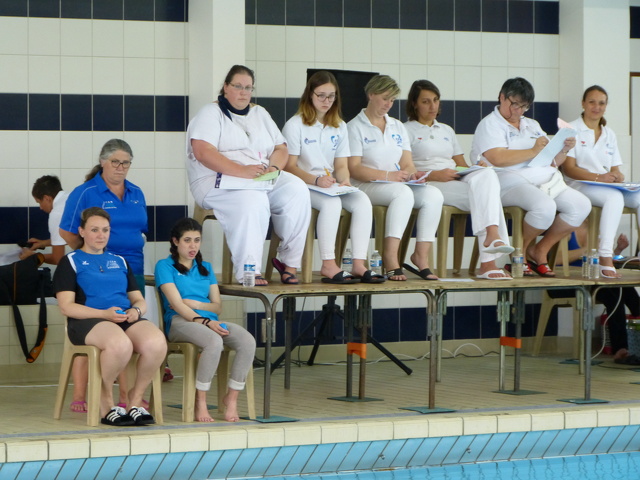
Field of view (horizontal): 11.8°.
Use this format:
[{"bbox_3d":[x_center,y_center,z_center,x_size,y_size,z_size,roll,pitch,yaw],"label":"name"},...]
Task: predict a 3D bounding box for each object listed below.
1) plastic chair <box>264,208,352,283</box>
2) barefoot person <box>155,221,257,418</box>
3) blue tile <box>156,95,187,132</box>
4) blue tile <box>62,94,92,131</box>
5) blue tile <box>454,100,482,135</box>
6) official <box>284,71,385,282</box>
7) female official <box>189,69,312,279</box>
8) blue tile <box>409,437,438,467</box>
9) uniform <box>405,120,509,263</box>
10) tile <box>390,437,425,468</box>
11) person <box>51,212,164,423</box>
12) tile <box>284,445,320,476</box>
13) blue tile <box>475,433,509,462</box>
[{"bbox_3d":[-0.034,-0.165,18.186,0.450,0.820,0.530,-1,2,-35],"label":"plastic chair"},{"bbox_3d":[-0.676,0.446,17.468,0.450,1.130,0.610,-1,2,-35],"label":"barefoot person"},{"bbox_3d":[-1.023,-0.863,21.159,0.245,0.245,0.012,-1,2,-35],"label":"blue tile"},{"bbox_3d":[-1.681,-0.880,21.343,0.252,0.254,0.010,-1,2,-34],"label":"blue tile"},{"bbox_3d":[1.094,-0.911,22.944,0.247,0.250,0.010,-1,2,-34],"label":"blue tile"},{"bbox_3d":[0.101,-0.378,18.129,0.460,1.250,0.620,-1,2,-35],"label":"official"},{"bbox_3d":[-0.389,-0.382,17.834,0.630,1.270,0.700,-1,2,-35],"label":"female official"},{"bbox_3d":[0.602,1.221,17.730,0.122,0.245,0.012,-1,47,-35],"label":"blue tile"},{"bbox_3d":[0.893,-0.322,20.200,0.460,0.930,0.640,-1,2,-33],"label":"uniform"},{"bbox_3d":[0.505,1.224,17.808,0.122,0.245,0.010,-1,46,-34],"label":"tile"},{"bbox_3d":[-1.189,0.417,17.145,0.540,1.200,0.620,-1,2,-35],"label":"person"},{"bbox_3d":[-0.119,1.240,17.436,0.120,0.010,0.245,-1,-43,-34],"label":"tile"},{"bbox_3d":[1.021,1.216,18.161,0.122,0.245,0.010,-1,46,-34],"label":"blue tile"}]

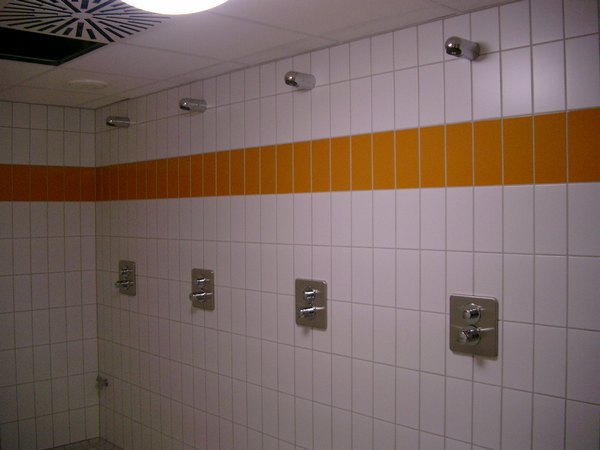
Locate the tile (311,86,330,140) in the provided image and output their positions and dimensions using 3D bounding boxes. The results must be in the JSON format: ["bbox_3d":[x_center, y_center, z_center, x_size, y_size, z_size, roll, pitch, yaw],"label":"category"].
[{"bbox_3d":[0.096,-0.515,2.945,0.010,0.242,0.118,-1,1,-44],"label":"tile"}]

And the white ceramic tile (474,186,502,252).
[{"bbox_3d":[0.688,-0.019,2.341,0.010,0.242,0.118,-1,1,-44],"label":"white ceramic tile"}]

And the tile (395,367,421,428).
[{"bbox_3d":[0.455,0.727,2.701,0.010,0.248,0.123,-1,1,-45],"label":"tile"}]

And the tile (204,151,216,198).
[{"bbox_3d":[-0.490,-0.276,3.520,0.010,0.240,0.118,-1,1,-44],"label":"tile"}]

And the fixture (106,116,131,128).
[{"bbox_3d":[-1.183,-0.663,4.155,0.155,0.072,0.070,-1,1,-44],"label":"fixture"}]

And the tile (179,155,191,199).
[{"bbox_3d":[-0.666,-0.278,3.737,0.010,0.242,0.118,-1,1,-44],"label":"tile"}]

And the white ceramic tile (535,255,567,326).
[{"bbox_3d":[0.870,0.226,2.222,0.118,0.243,0.010,1,1,45],"label":"white ceramic tile"}]

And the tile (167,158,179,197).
[{"bbox_3d":[-0.748,-0.278,3.818,0.010,0.244,0.120,-1,1,-44],"label":"tile"}]

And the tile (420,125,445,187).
[{"bbox_3d":[0.526,-0.266,2.527,0.010,0.244,0.120,-1,1,-44],"label":"tile"}]

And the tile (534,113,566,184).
[{"bbox_3d":[0.859,-0.261,2.192,0.118,0.242,0.009,1,1,45],"label":"tile"}]

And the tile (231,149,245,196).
[{"bbox_3d":[-0.323,-0.275,3.374,0.118,0.242,0.009,1,1,45],"label":"tile"}]

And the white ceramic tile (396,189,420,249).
[{"bbox_3d":[0.436,-0.024,2.578,0.010,0.240,0.118,-1,1,-44],"label":"white ceramic tile"}]

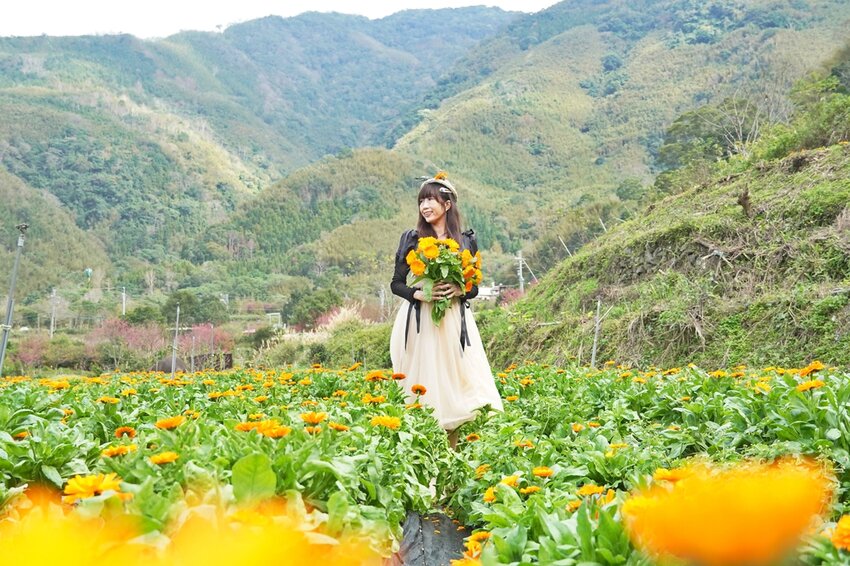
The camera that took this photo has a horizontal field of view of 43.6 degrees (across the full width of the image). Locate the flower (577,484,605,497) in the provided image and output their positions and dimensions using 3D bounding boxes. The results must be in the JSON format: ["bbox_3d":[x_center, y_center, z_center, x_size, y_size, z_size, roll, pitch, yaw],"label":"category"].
[{"bbox_3d":[0.460,0.576,2.950,0.078,0.026,0.078,0,-3,0],"label":"flower"}]

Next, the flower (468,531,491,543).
[{"bbox_3d":[0.141,0.656,2.750,0.062,0.032,0.062,0,-4,0],"label":"flower"}]

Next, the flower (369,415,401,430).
[{"bbox_3d":[-0.097,0.342,2.600,0.073,0.038,0.073,0,-4,0],"label":"flower"}]

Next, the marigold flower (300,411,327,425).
[{"bbox_3d":[-0.326,0.393,3.100,0.077,0.032,0.077,0,-3,0],"label":"marigold flower"}]

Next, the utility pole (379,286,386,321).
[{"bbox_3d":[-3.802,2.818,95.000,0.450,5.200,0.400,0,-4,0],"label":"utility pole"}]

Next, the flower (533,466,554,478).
[{"bbox_3d":[0.413,0.660,3.700,0.073,0.031,0.073,0,-3,0],"label":"flower"}]

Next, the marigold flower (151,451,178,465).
[{"bbox_3d":[-0.589,0.394,2.400,0.063,0.032,0.063,0,-4,0],"label":"marigold flower"}]

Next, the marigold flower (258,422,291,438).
[{"bbox_3d":[-0.340,0.333,2.400,0.072,0.036,0.072,0,-4,0],"label":"marigold flower"}]

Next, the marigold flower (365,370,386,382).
[{"bbox_3d":[-0.193,0.365,4.150,0.085,0.037,0.085,0,-3,0],"label":"marigold flower"}]

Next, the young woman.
[{"bbox_3d":[0.106,0.272,5.500,0.580,1.680,0.500,0,-3,9],"label":"young woman"}]

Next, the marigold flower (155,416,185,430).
[{"bbox_3d":[-0.614,0.337,2.550,0.072,0.034,0.072,0,-4,0],"label":"marigold flower"}]

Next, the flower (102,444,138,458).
[{"bbox_3d":[-0.731,0.405,2.550,0.083,0.028,0.083,0,-3,0],"label":"flower"}]

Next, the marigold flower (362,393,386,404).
[{"bbox_3d":[-0.185,0.424,3.900,0.080,0.037,0.080,0,-3,0],"label":"marigold flower"}]

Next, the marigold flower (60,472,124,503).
[{"bbox_3d":[-0.416,0.256,1.330,0.075,0.042,0.075,0,-4,0],"label":"marigold flower"}]

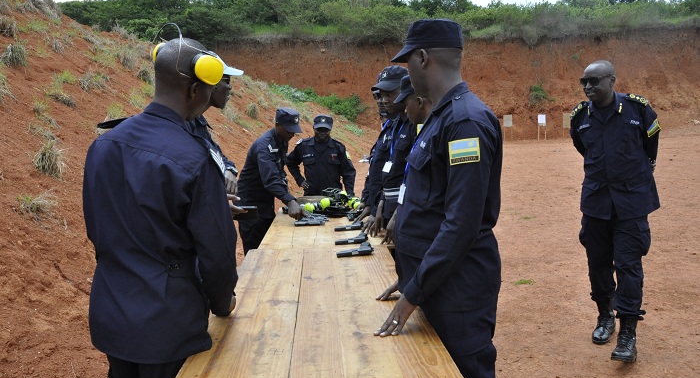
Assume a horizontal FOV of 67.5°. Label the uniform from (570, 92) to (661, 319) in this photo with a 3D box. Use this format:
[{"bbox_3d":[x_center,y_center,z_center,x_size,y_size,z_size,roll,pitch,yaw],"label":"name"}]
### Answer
[{"bbox_3d":[1.617,0.107,3.190,0.530,1.380,0.360,5,9,39],"label":"uniform"}]

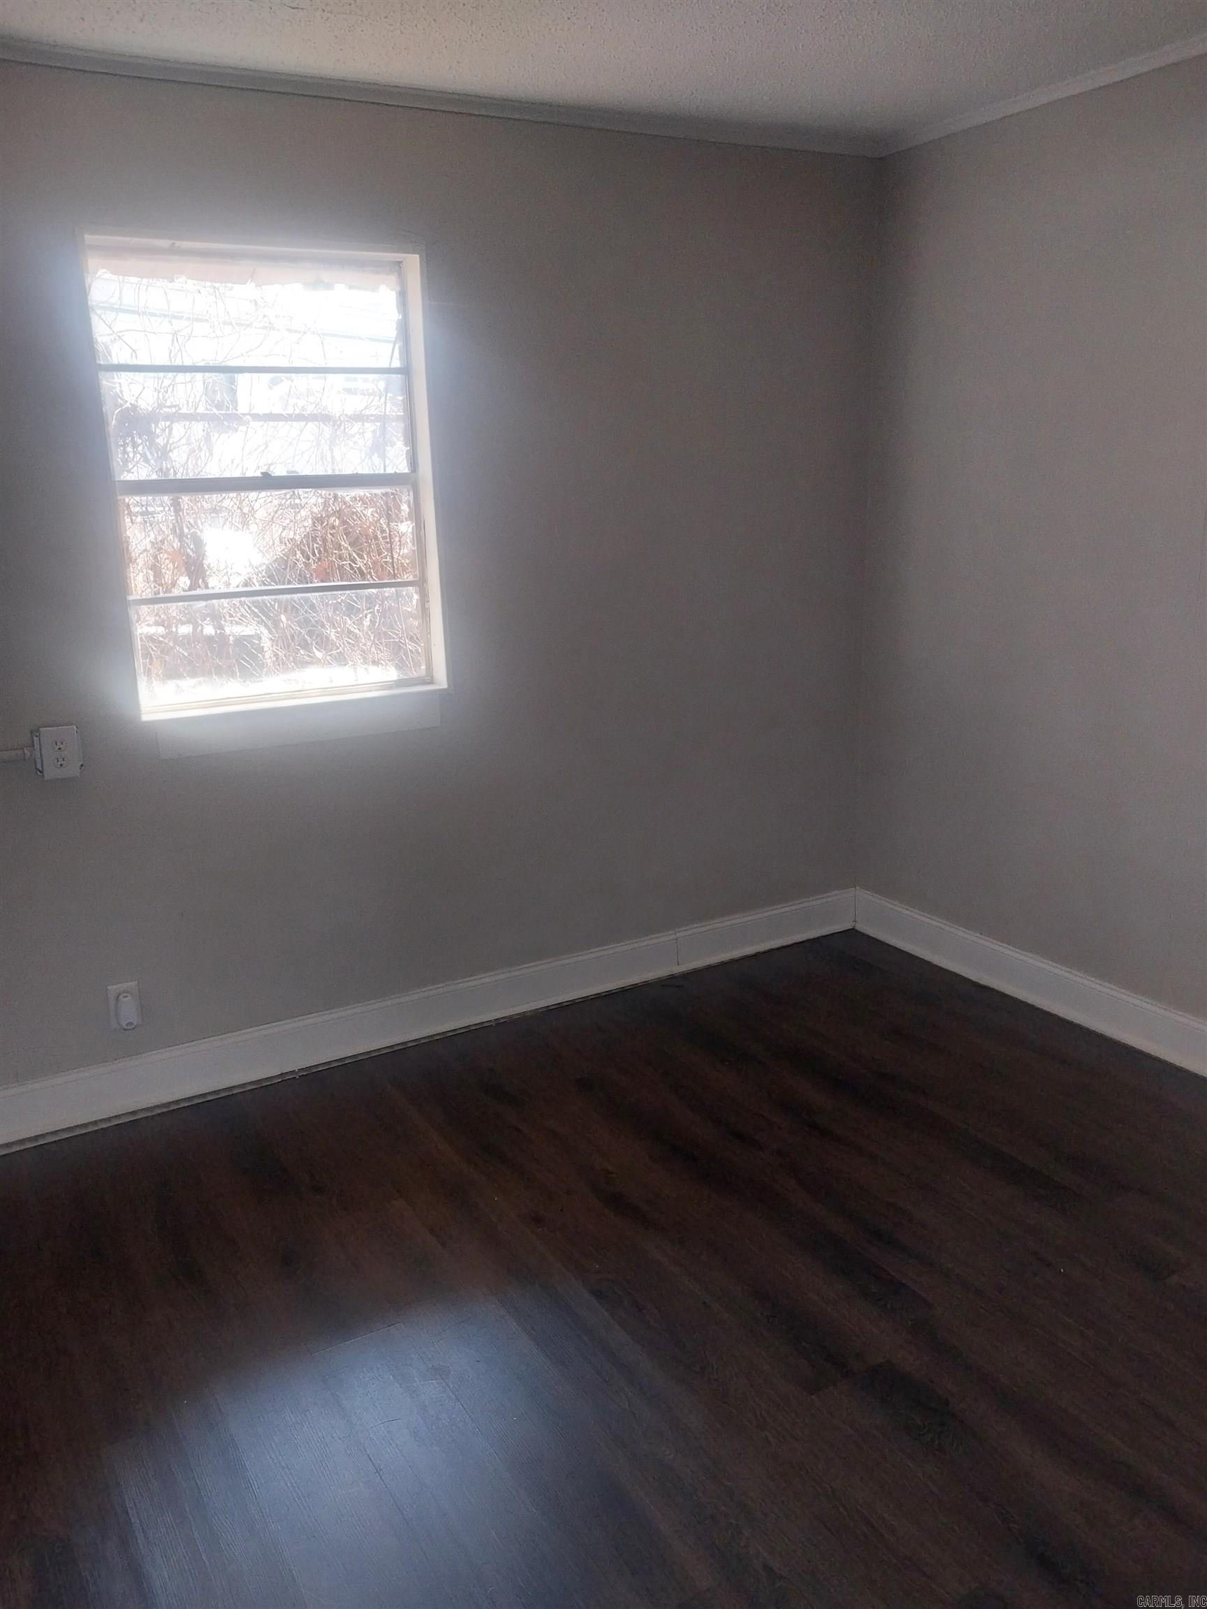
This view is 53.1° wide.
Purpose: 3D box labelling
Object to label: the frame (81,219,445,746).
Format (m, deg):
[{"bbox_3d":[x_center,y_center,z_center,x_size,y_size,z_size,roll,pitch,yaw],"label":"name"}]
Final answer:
[{"bbox_3d":[-0.796,-0.768,2.967,0.785,1.111,0.120,-10,18,-27],"label":"frame"}]

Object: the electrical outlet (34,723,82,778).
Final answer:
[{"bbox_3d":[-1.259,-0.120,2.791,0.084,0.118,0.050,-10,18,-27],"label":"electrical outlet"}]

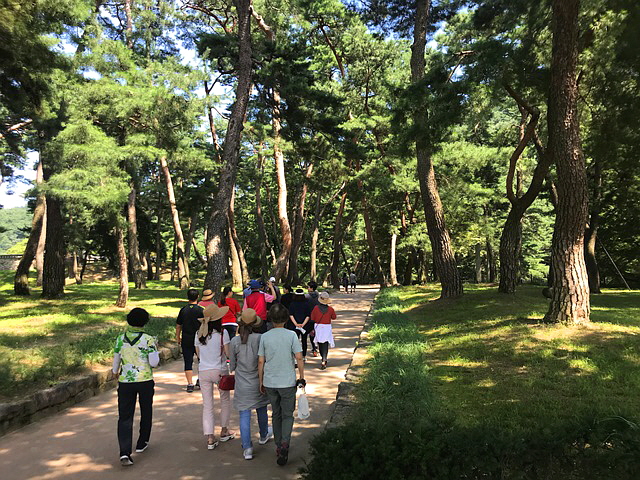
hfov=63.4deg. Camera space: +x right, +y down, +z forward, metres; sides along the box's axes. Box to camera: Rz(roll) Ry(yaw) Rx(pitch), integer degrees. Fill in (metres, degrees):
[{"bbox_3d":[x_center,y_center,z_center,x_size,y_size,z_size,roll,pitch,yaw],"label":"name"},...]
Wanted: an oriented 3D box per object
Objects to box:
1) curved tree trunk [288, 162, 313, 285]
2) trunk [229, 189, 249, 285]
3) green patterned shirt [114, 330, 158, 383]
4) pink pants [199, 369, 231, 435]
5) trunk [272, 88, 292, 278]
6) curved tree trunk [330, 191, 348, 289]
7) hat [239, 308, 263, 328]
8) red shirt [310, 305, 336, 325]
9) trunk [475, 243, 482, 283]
[{"bbox_3d":[-1.394,-1.179,37.000,1.700,8.700,0.850,0,-3,0],"label":"curved tree trunk"},{"bbox_3d":[-5.655,-0.234,36.000,1.300,6.600,0.850,0,-3,0],"label":"trunk"},{"bbox_3d":[-1.896,1.204,5.350,0.450,0.530,0.280,0,-3,3],"label":"green patterned shirt"},{"bbox_3d":[-1.216,1.857,6.000,0.360,0.750,0.330,0,-3,7],"label":"pink pants"},{"bbox_3d":[-2.970,-4.237,41.000,1.536,15.523,1.267,0,-3,0],"label":"trunk"},{"bbox_3d":[1.620,0.000,43.000,1.450,8.223,1.121,0,-3,0],"label":"curved tree trunk"},{"bbox_3d":[-0.767,0.868,5.750,0.280,0.190,0.320,0,-3,6],"label":"hat"},{"bbox_3d":[0.071,1.511,10.500,0.500,0.420,0.280,0,-3,3],"label":"red shirt"},{"bbox_3d":[11.634,1.688,38.000,0.550,2.950,0.500,0,-3,0],"label":"trunk"}]

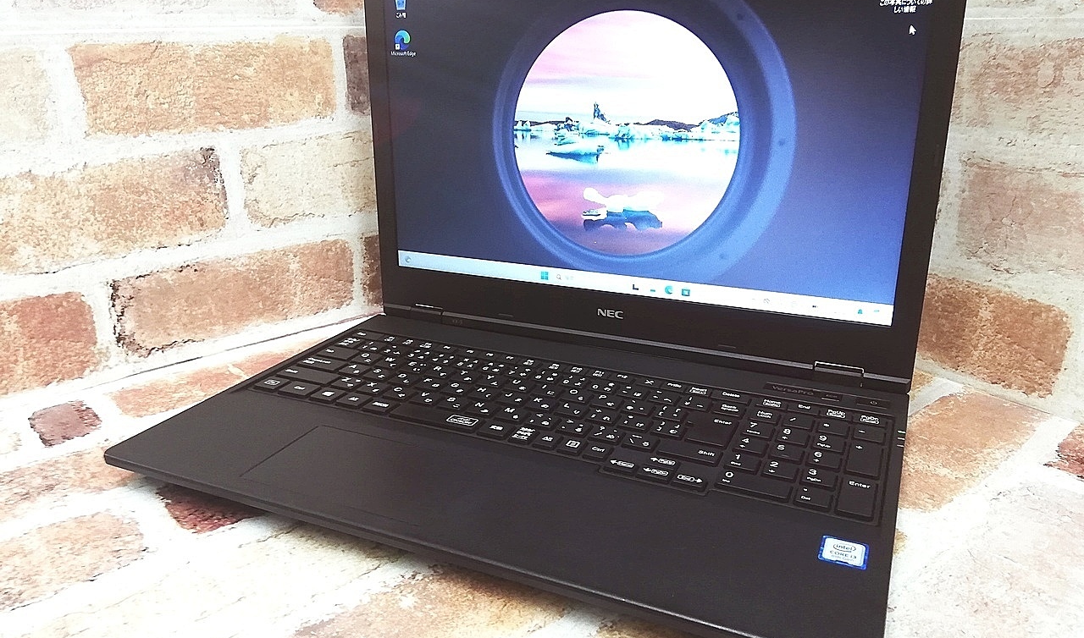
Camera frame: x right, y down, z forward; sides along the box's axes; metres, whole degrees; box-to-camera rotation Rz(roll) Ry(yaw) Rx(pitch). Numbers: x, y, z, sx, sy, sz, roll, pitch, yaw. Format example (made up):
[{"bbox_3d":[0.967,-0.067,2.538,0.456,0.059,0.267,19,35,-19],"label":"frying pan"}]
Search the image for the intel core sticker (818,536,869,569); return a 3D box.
[{"bbox_3d":[0.123,0.095,0.332,0.018,0.001,0.017,8,21,24],"label":"intel core sticker"}]

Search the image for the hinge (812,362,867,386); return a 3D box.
[{"bbox_3d":[0.180,0.033,0.495,0.029,0.011,0.011,8,21,24],"label":"hinge"}]

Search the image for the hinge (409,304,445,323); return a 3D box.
[{"bbox_3d":[-0.086,-0.004,0.614,0.029,0.011,0.011,8,21,24],"label":"hinge"}]

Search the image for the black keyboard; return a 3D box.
[{"bbox_3d":[0.005,0.050,0.471,0.358,0.004,0.117,8,21,24],"label":"black keyboard"}]

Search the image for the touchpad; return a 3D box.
[{"bbox_3d":[-0.089,0.075,0.402,0.102,0.002,0.062,8,21,24],"label":"touchpad"}]

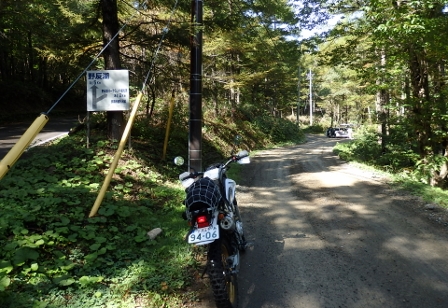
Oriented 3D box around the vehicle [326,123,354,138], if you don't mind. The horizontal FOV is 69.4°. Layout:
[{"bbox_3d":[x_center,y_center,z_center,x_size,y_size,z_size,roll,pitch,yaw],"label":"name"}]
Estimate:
[{"bbox_3d":[14.585,-2.842,40.500,1.720,1.620,4.200,0,2,6],"label":"vehicle"}]

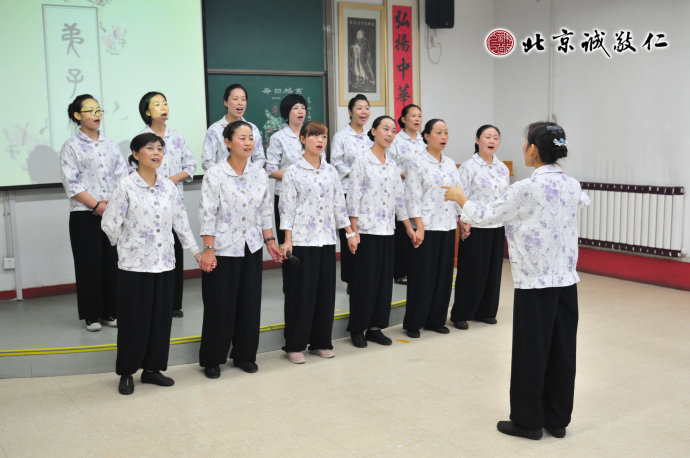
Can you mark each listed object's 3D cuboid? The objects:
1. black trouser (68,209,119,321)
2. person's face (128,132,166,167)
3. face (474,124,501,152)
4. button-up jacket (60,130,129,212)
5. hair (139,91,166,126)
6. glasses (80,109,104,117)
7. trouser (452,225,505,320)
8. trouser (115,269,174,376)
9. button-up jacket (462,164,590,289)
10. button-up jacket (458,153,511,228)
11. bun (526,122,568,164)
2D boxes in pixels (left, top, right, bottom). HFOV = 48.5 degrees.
[{"bbox_3d":[-1.794,0.231,5.528,0.370,0.850,0.260,-8,10,-42],"label":"black trouser"},{"bbox_3d":[-1.203,-0.475,4.650,0.195,0.220,0.165,5,9,40],"label":"person's face"},{"bbox_3d":[1.163,-0.728,6.225,0.165,0.225,0.170,-4,7,-20],"label":"face"},{"bbox_3d":[-1.801,-0.415,5.527,0.530,0.610,0.320,-8,9,-42],"label":"button-up jacket"},{"bbox_3d":[-1.431,-0.897,5.699,0.220,0.260,0.180,4,9,38],"label":"hair"},{"bbox_3d":[-1.778,-0.816,5.378,0.140,0.045,0.142,4,9,33],"label":"glasses"},{"bbox_3d":[1.059,0.338,6.097,0.400,0.800,0.300,-4,8,-22],"label":"trouser"},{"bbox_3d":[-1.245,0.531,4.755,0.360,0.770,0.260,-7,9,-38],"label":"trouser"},{"bbox_3d":[0.909,-0.013,3.833,0.560,0.630,0.440,-5,8,-28],"label":"button-up jacket"},{"bbox_3d":[1.112,-0.305,6.062,0.430,0.610,0.270,-3,8,-15],"label":"button-up jacket"},{"bbox_3d":[0.993,-0.419,3.753,0.170,0.220,0.200,-8,10,-43],"label":"bun"}]

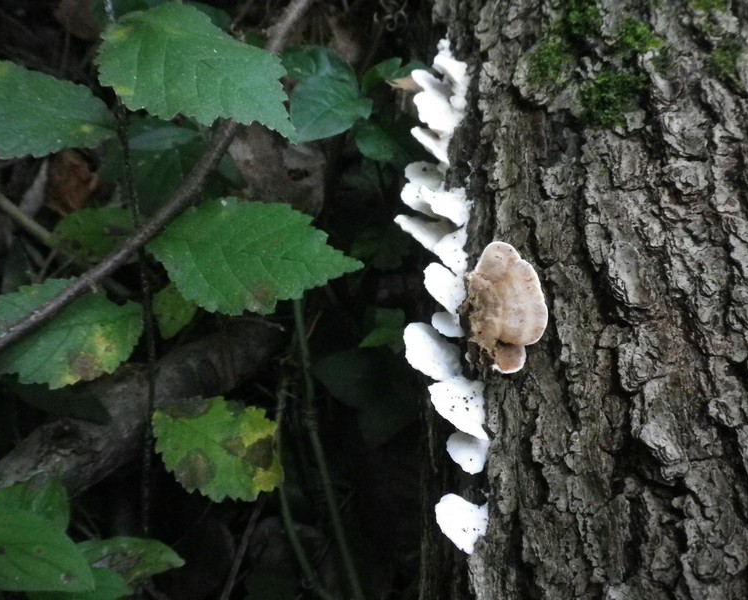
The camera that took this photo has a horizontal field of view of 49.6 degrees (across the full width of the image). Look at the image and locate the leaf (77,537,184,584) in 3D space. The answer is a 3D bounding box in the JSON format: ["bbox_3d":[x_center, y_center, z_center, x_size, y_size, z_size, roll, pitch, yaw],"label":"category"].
[{"bbox_3d":[-0.155,0.163,0.502,0.077,0.014,0.032,2,41,2],"label":"leaf"}]

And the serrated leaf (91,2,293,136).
[{"bbox_3d":[-0.079,-0.106,0.403,0.109,0.022,0.074,27,61,9],"label":"serrated leaf"}]

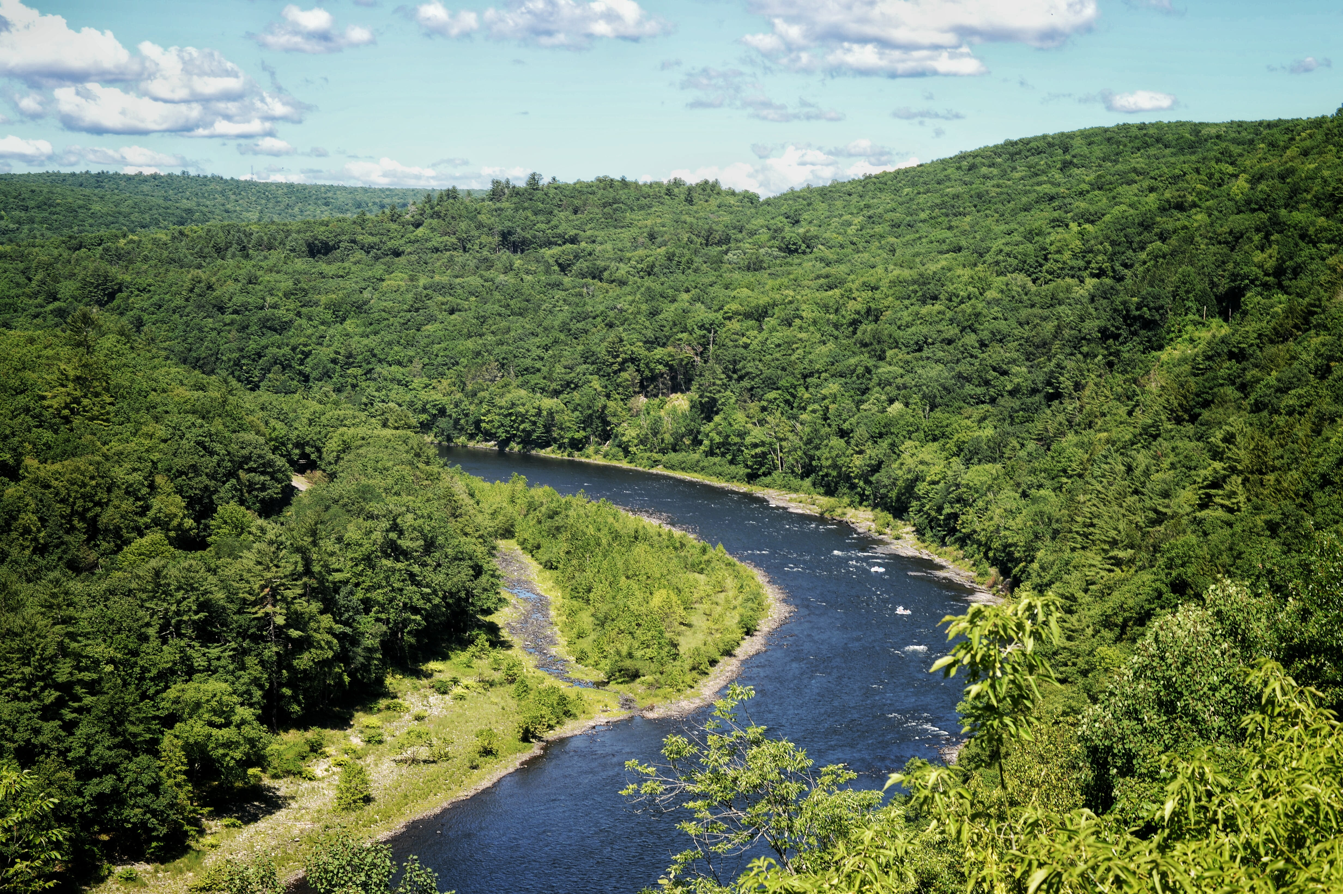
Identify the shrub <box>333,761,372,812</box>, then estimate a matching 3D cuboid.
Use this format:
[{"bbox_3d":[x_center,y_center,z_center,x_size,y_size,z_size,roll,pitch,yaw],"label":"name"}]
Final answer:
[{"bbox_3d":[-40.500,43.080,236.670,4.800,5.600,4.600,0,6,0],"label":"shrub"}]

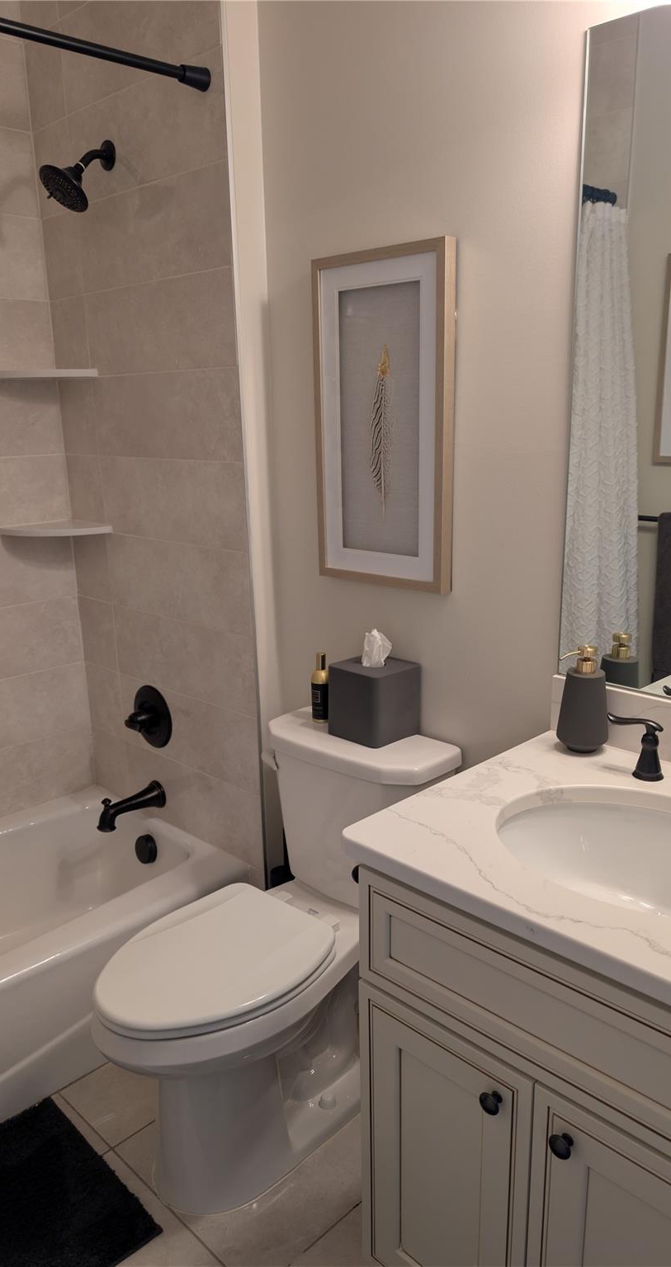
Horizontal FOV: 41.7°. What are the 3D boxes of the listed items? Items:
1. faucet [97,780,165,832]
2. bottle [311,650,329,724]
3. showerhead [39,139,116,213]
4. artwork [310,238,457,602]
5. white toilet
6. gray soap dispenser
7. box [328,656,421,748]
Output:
[{"bbox_3d":[-0.574,0.481,2.442,0.070,0.094,0.195,13,20,43],"label":"faucet"},{"bbox_3d":[-0.024,0.121,1.921,0.041,0.150,0.041,6,16,26],"label":"bottle"},{"bbox_3d":[-0.600,-1.073,2.049,0.127,0.171,0.177,13,20,43],"label":"showerhead"},{"bbox_3d":[0.092,-0.416,1.750,0.335,0.644,0.036,13,20,43],"label":"artwork"},{"bbox_3d":[-0.139,0.649,1.770,0.440,0.795,0.728,13,20,43],"label":"white toilet"},{"bbox_3d":[0.423,0.111,1.494,0.093,0.187,0.090,-6,15,-19],"label":"gray soap dispenser"},{"bbox_3d":[0.078,0.139,1.839,0.136,0.151,0.133,13,20,43],"label":"box"}]

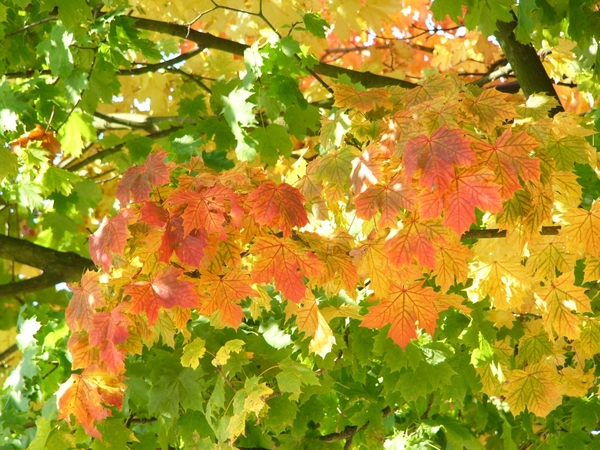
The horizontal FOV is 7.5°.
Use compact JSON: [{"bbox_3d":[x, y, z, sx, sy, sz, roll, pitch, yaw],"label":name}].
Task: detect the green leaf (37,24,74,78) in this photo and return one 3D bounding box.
[{"bbox_3d":[-0.433,-0.307,8.100,0.071,0.096,0.045,0,-15,-25],"label":"green leaf"}]

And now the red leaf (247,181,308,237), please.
[{"bbox_3d":[-0.038,-0.025,7.800,0.105,0.100,0.040,-8,-15,-2],"label":"red leaf"}]

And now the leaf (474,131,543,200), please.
[{"bbox_3d":[0.364,-0.105,7.800,0.111,0.113,0.040,-22,-14,-6],"label":"leaf"}]

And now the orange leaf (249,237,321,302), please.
[{"bbox_3d":[-0.025,0.070,7.750,0.122,0.131,0.040,-18,-14,-5],"label":"orange leaf"}]

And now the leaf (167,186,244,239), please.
[{"bbox_3d":[-0.166,-0.024,7.950,0.129,0.093,0.040,0,-28,0],"label":"leaf"}]

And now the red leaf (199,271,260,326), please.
[{"bbox_3d":[-0.123,0.130,8.000,0.101,0.101,0.030,-14,-19,-5],"label":"red leaf"}]

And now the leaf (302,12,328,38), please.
[{"bbox_3d":[0.029,-0.375,8.600,0.047,0.048,0.020,-11,-20,-4],"label":"leaf"}]

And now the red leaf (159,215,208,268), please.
[{"bbox_3d":[-0.203,0.029,8.050,0.095,0.097,0.035,-17,-18,-11],"label":"red leaf"}]

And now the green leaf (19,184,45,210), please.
[{"bbox_3d":[-0.532,-0.057,9.100,0.064,0.060,0.030,-15,-29,13],"label":"green leaf"}]

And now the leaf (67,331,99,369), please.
[{"bbox_3d":[-0.366,0.215,7.850,0.063,0.069,0.040,0,-15,15],"label":"leaf"}]

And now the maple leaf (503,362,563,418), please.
[{"bbox_3d":[0.439,0.309,8.600,0.109,0.099,0.025,0,-20,0],"label":"maple leaf"}]

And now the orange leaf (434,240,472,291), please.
[{"bbox_3d":[0.270,0.072,8.100,0.074,0.088,0.030,0,-20,0],"label":"orange leaf"}]

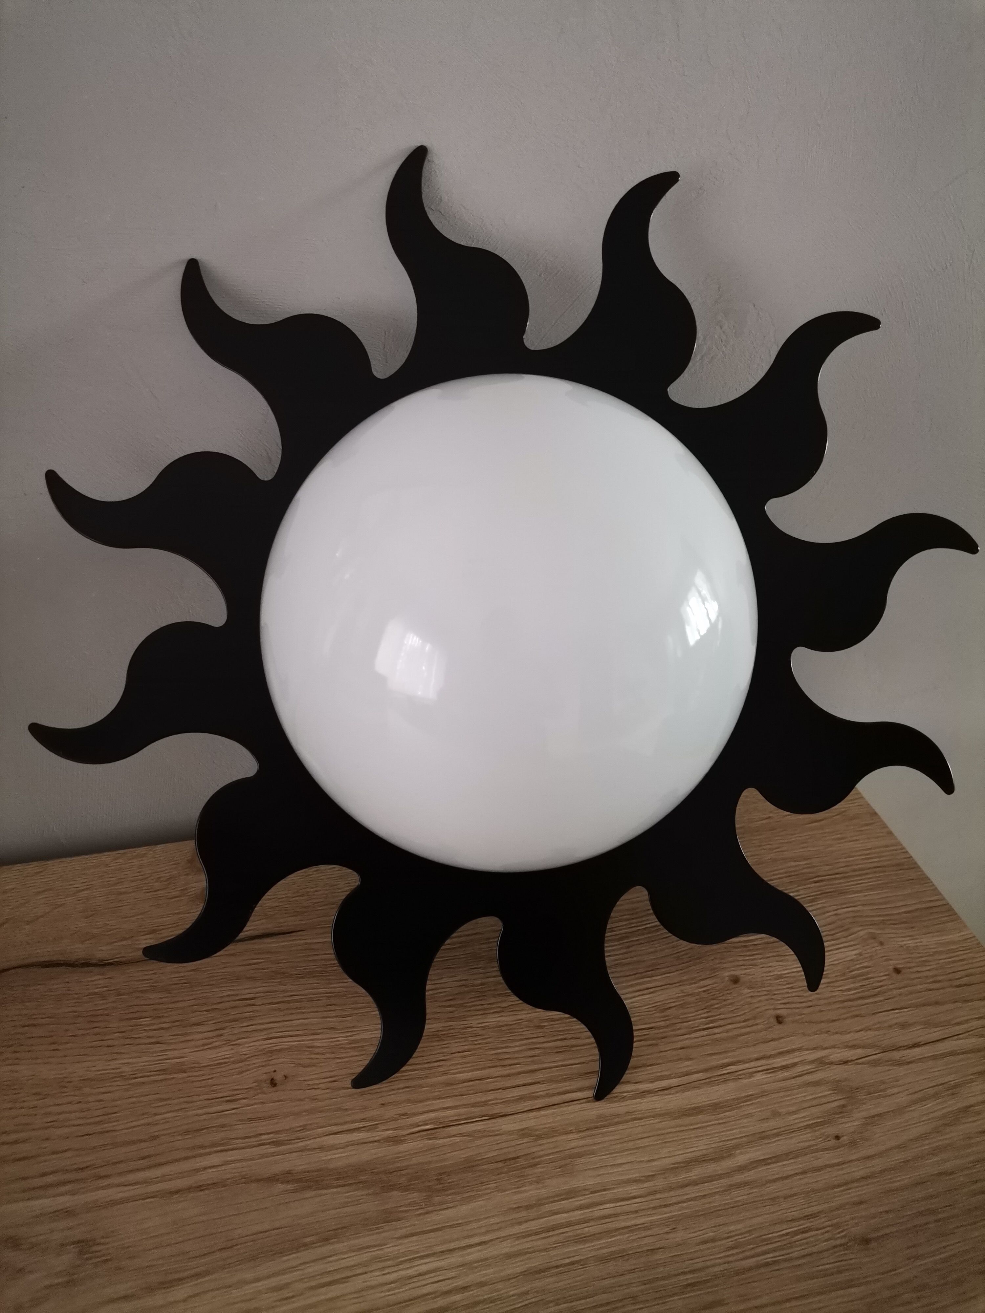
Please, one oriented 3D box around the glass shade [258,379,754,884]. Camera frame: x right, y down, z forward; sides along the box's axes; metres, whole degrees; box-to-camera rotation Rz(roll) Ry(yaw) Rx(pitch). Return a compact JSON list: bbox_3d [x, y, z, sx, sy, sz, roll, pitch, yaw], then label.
[{"bbox_3d":[0.012,-0.014,0.476,0.260,0.260,0.088,0,3,-3],"label":"glass shade"}]

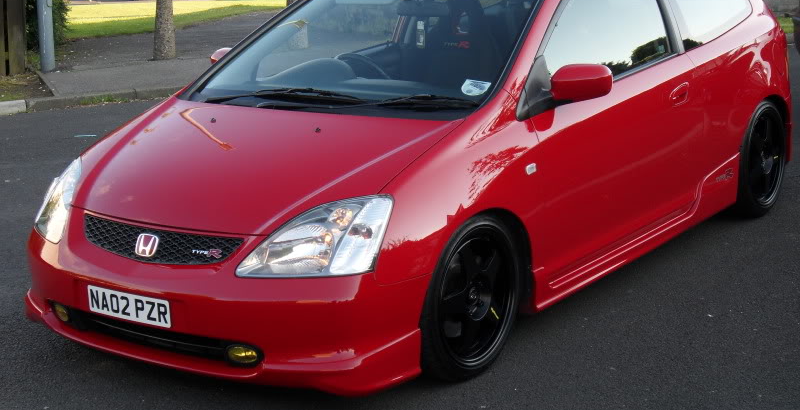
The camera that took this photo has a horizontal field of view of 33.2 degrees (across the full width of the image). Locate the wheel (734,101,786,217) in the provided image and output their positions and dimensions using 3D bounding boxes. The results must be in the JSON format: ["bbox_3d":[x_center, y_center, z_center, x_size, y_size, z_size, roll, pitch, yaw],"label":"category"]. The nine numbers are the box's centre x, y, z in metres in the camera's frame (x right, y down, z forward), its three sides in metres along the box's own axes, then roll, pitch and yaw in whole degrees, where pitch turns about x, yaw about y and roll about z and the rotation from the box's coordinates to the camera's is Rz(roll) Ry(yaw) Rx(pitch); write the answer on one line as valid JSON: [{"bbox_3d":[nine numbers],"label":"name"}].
[{"bbox_3d":[1.730,-0.255,6.689,0.210,0.616,0.616,7,17,36],"label":"wheel"}]

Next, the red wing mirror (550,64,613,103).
[{"bbox_3d":[0.663,-0.443,4.839,0.225,0.130,0.110,7,16,35],"label":"red wing mirror"}]

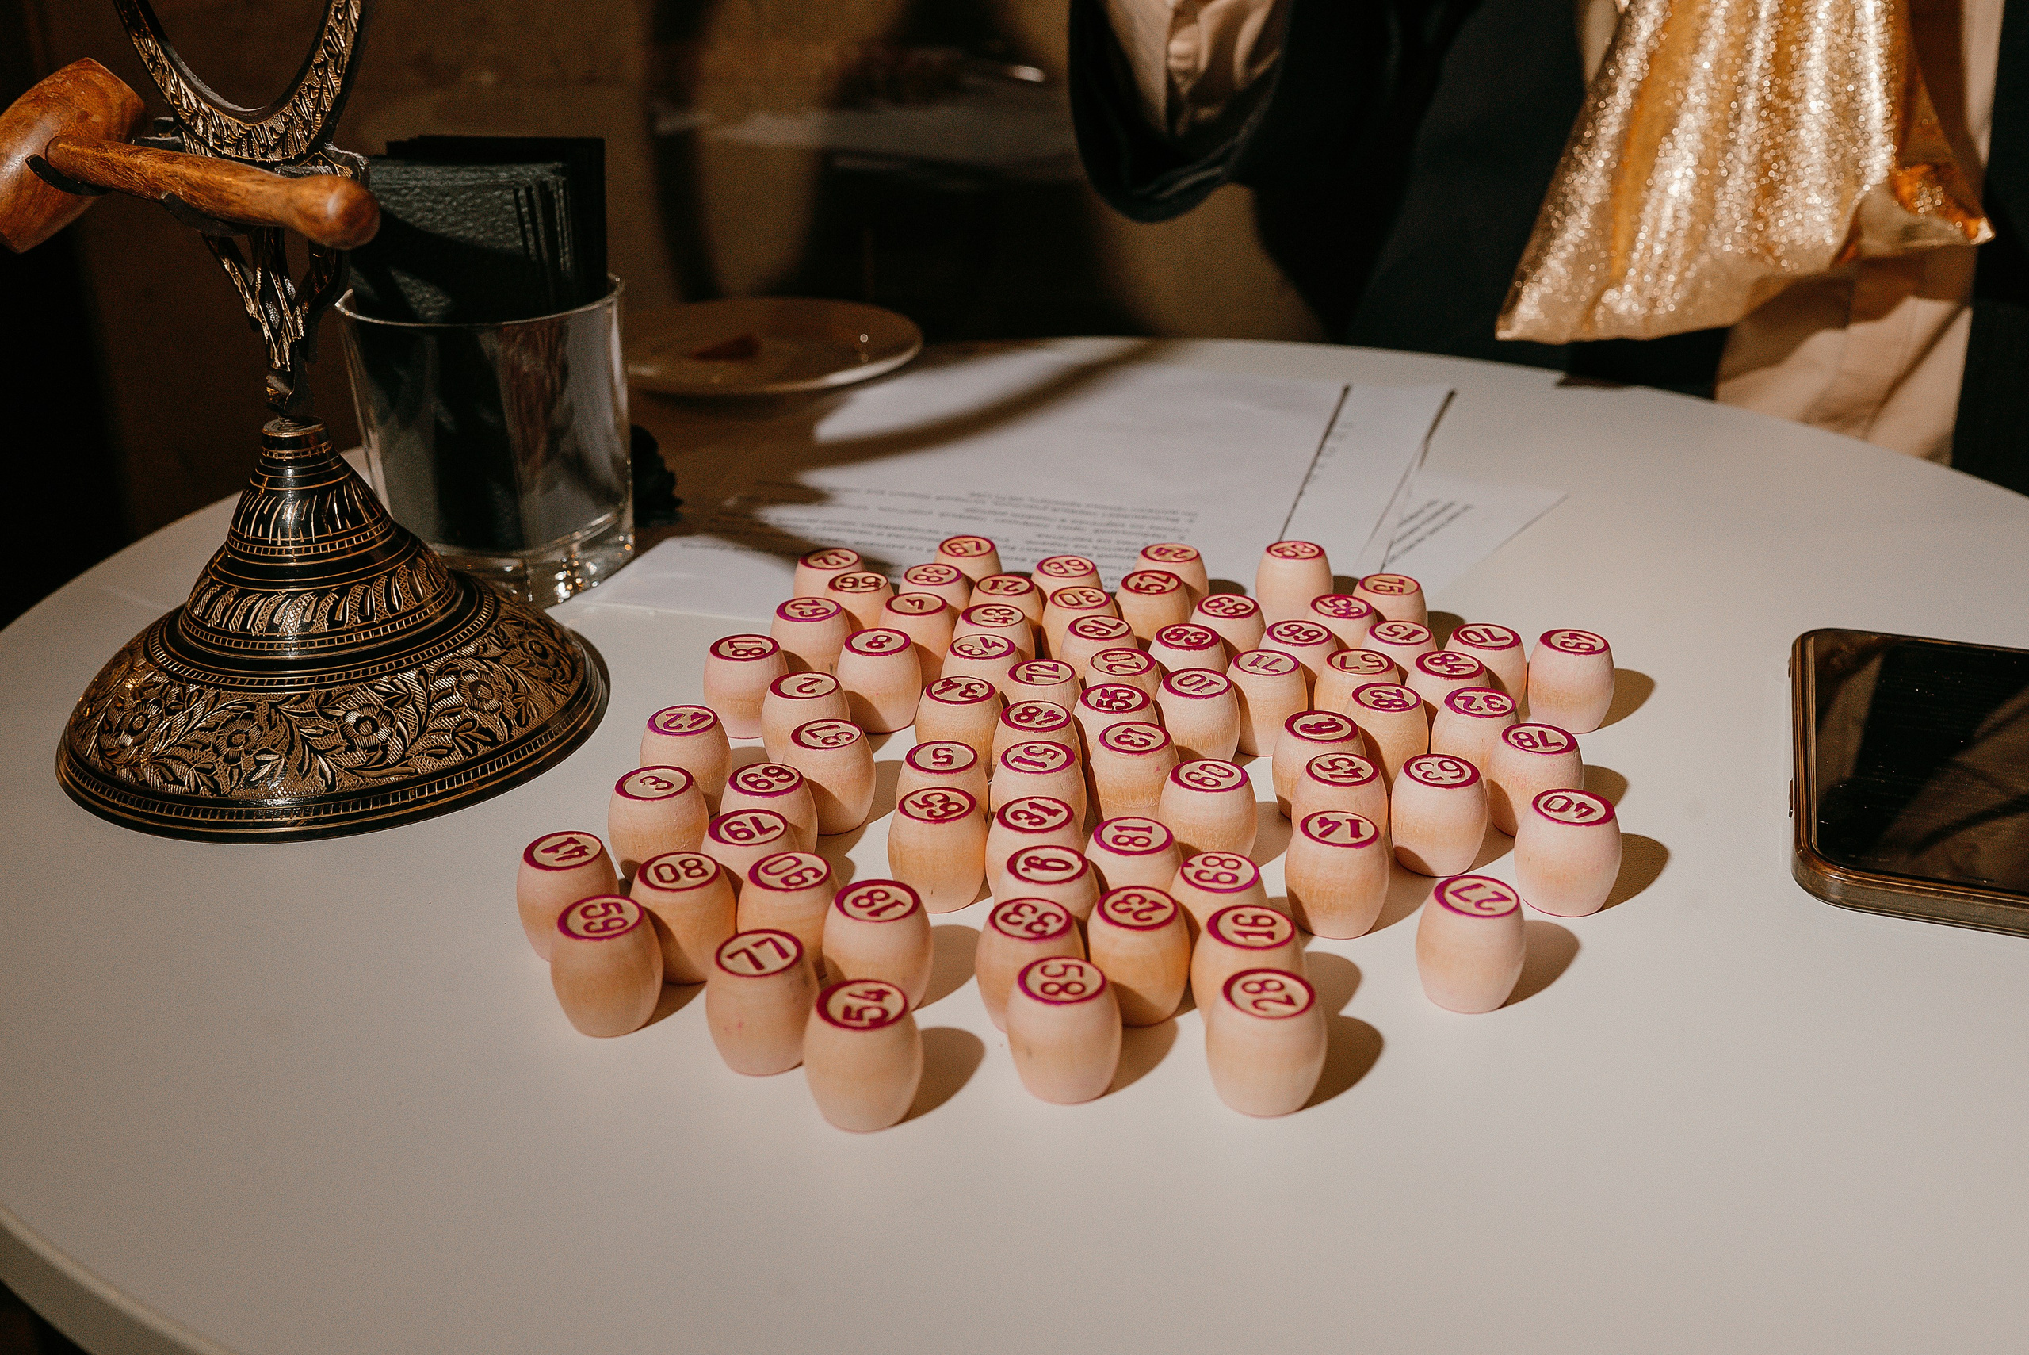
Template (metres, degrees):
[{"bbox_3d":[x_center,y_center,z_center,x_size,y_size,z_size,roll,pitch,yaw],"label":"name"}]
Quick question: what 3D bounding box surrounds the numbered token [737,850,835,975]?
[{"bbox_3d":[-0.049,0.054,0.439,0.023,0.024,0.023,-1,24,1],"label":"numbered token"}]

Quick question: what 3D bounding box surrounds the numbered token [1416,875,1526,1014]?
[{"bbox_3d":[0.097,0.057,0.420,0.023,0.024,0.023,-1,25,0],"label":"numbered token"}]

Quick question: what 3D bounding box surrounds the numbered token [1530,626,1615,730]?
[{"bbox_3d":[0.153,0.001,0.542,0.023,0.024,0.023,-1,24,1],"label":"numbered token"}]

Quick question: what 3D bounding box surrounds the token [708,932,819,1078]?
[{"bbox_3d":[-0.051,0.067,0.406,0.023,0.024,0.023,-4,25,-8],"label":"token"}]

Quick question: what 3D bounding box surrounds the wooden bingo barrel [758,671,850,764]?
[{"bbox_3d":[-0.055,0.013,0.522,0.024,0.024,0.024,-1,24,0],"label":"wooden bingo barrel"}]

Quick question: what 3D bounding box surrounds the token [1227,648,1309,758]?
[{"bbox_3d":[0.068,0.007,0.535,0.023,0.024,0.023,-1,24,1],"label":"token"}]

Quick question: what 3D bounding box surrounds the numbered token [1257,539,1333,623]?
[{"bbox_3d":[0.086,-0.028,0.609,0.023,0.024,0.023,-1,24,0],"label":"numbered token"}]

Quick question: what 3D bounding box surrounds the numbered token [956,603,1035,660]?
[{"bbox_3d":[-0.006,-0.007,0.568,0.023,0.024,0.023,0,24,-1],"label":"numbered token"}]

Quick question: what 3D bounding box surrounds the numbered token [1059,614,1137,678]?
[{"bbox_3d":[0.025,-0.003,0.560,0.023,0.024,0.023,-1,24,1],"label":"numbered token"}]

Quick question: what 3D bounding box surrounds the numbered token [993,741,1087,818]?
[{"bbox_3d":[0.006,0.030,0.483,0.023,0.024,0.023,-1,24,0],"label":"numbered token"}]

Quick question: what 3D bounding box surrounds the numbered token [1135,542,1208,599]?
[{"bbox_3d":[0.048,-0.027,0.613,0.023,0.024,0.023,2,24,4],"label":"numbered token"}]

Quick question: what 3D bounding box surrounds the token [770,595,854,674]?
[{"bbox_3d":[-0.058,-0.008,0.563,0.023,0.024,0.023,-1,24,0],"label":"token"}]

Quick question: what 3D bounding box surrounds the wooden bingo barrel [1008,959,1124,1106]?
[{"bbox_3d":[0.010,0.070,0.392,0.023,0.024,0.023,-1,25,0],"label":"wooden bingo barrel"}]

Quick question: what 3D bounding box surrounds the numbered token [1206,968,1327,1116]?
[{"bbox_3d":[0.050,0.073,0.392,0.023,0.024,0.023,3,25,8],"label":"numbered token"}]

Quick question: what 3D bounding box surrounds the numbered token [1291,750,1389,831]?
[{"bbox_3d":[0.078,0.032,0.473,0.023,0.024,0.023,-1,25,0],"label":"numbered token"}]

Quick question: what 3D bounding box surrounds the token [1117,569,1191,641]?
[{"bbox_3d":[0.040,-0.017,0.578,0.023,0.023,0.023,-1,24,0],"label":"token"}]

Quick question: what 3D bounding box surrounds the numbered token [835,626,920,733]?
[{"bbox_3d":[-0.037,0.001,0.547,0.024,0.024,0.024,-1,24,0],"label":"numbered token"}]

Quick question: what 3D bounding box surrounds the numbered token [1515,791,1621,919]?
[{"bbox_3d":[0.128,0.040,0.455,0.023,0.024,0.023,-1,25,0],"label":"numbered token"}]

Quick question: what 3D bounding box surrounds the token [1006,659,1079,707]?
[{"bbox_3d":[0.007,0.010,0.532,0.023,0.024,0.023,0,24,1],"label":"token"}]

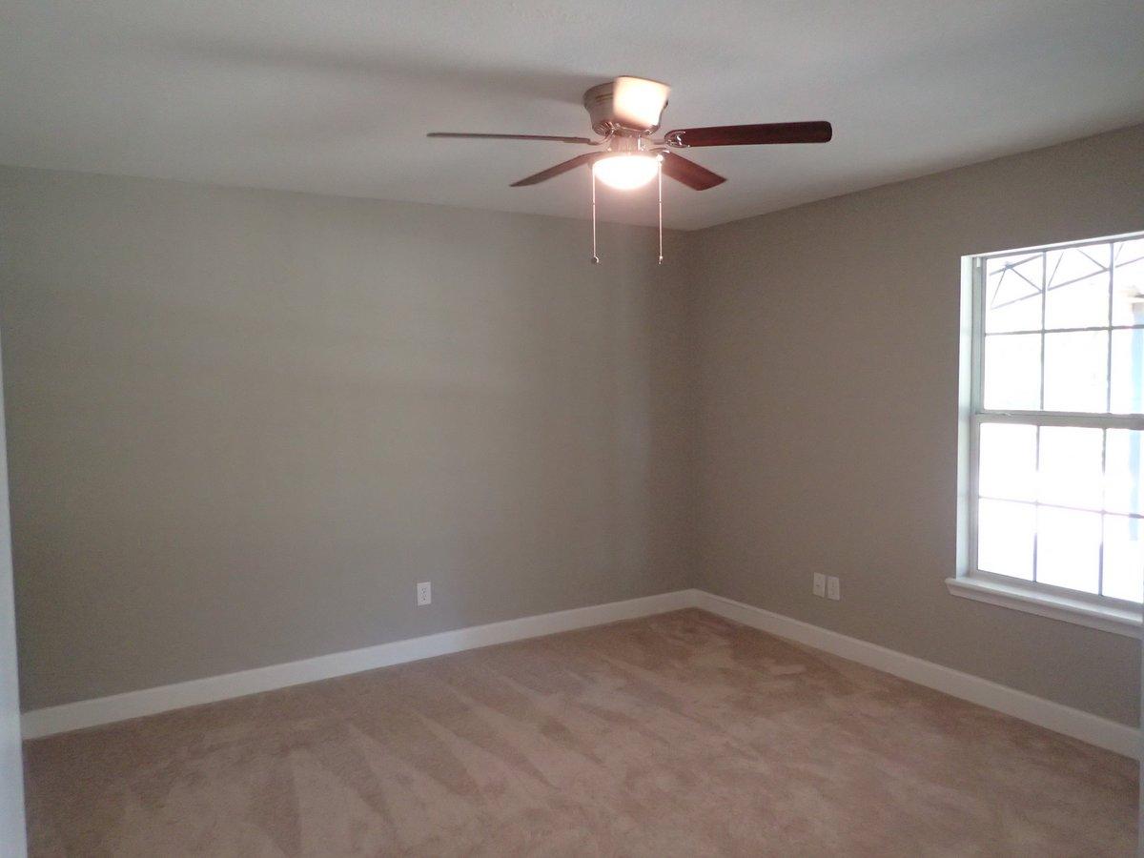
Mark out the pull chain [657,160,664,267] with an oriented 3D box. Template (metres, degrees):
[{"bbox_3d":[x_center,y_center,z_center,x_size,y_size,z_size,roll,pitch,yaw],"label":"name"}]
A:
[{"bbox_3d":[0.293,-0.724,2.750,0.023,0.356,0.023,-1,4,0],"label":"pull chain"}]

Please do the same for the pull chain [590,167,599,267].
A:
[{"bbox_3d":[0.076,-0.710,2.751,0.027,0.317,0.027,-1,4,0],"label":"pull chain"}]

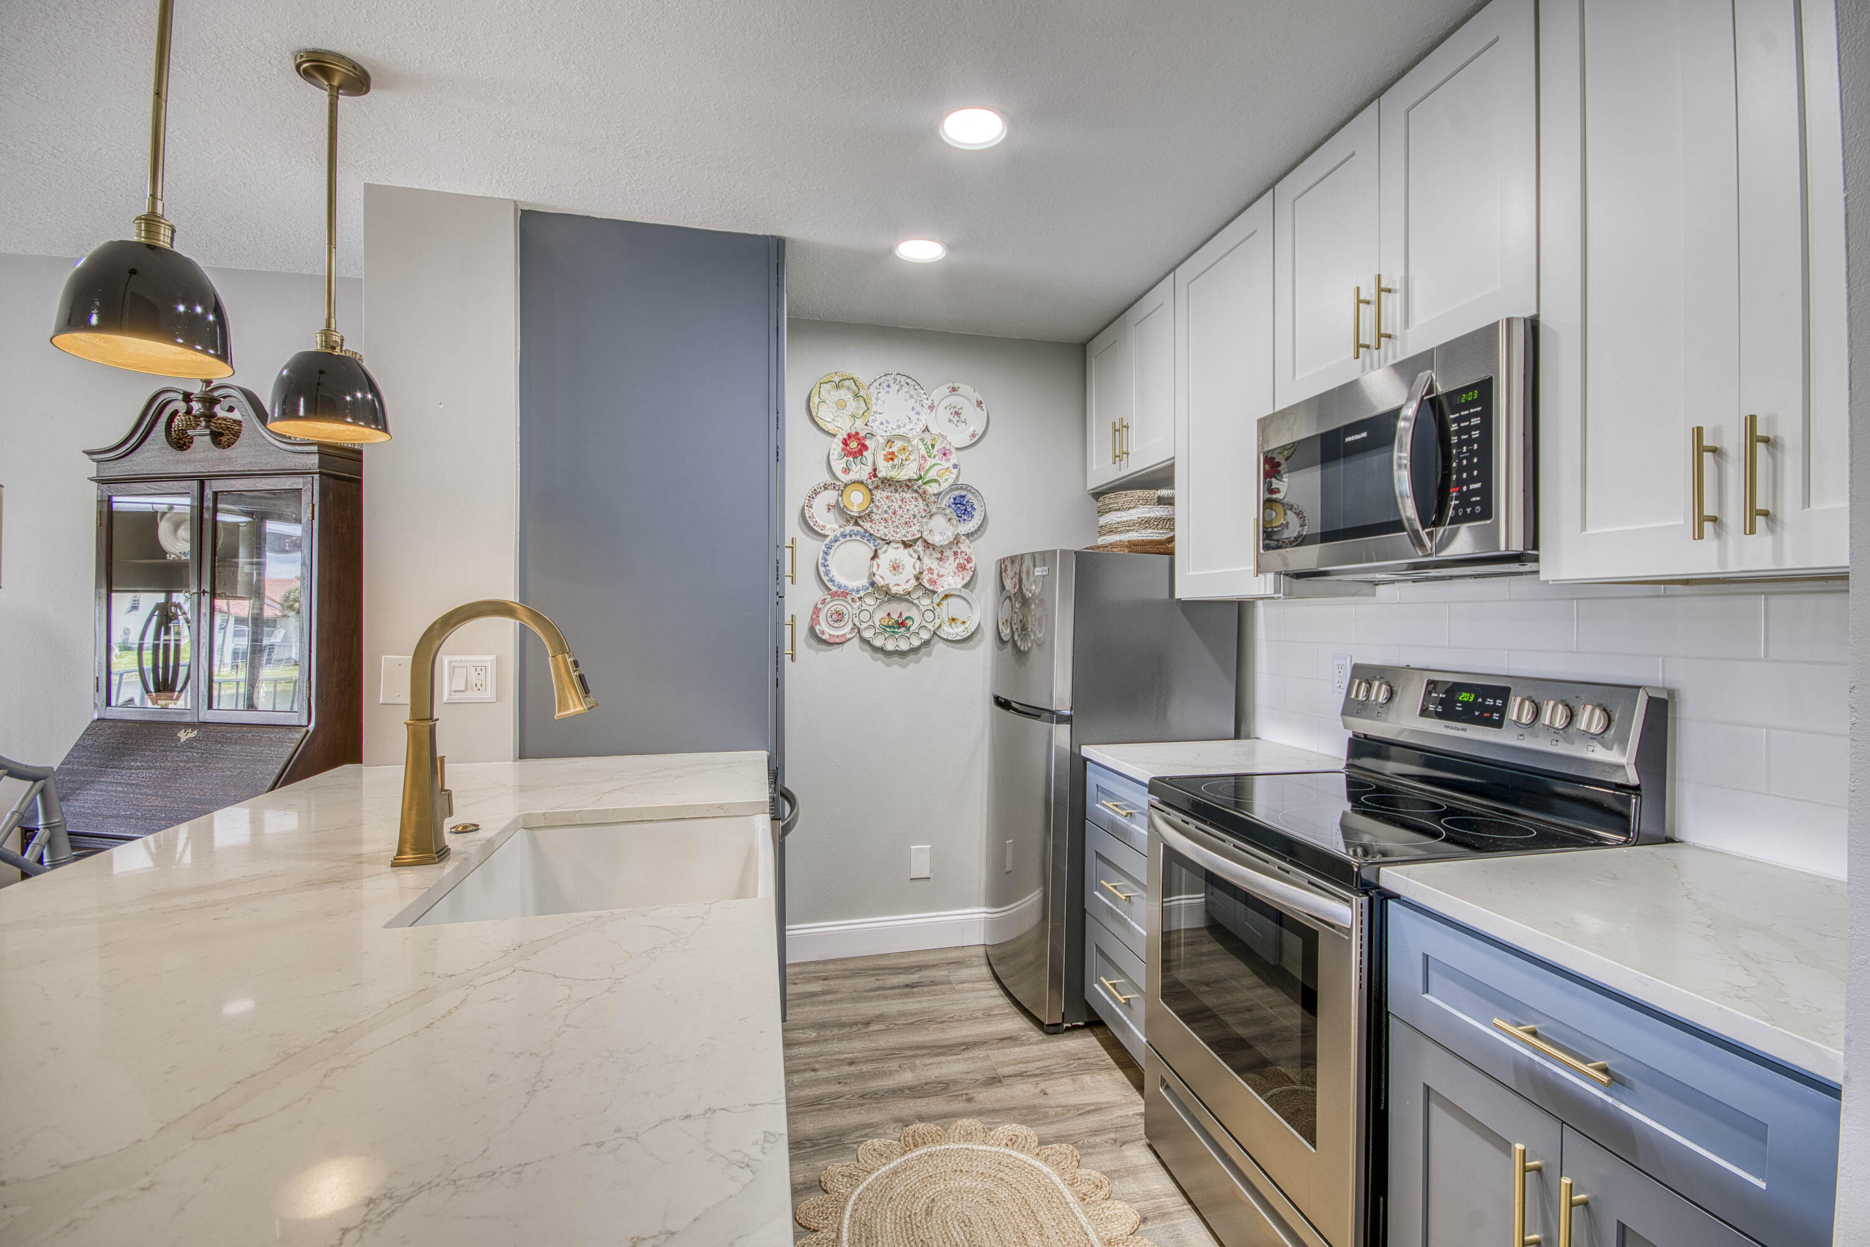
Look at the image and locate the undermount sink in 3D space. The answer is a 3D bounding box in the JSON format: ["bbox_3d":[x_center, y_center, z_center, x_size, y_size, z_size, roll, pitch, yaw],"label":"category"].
[{"bbox_3d":[-0.543,0.523,1.359,0.520,0.235,0.630,0,0,-12],"label":"undermount sink"}]

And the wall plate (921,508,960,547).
[{"bbox_3d":[0.024,-0.372,3.025,0.154,0.157,0.025,0,0,-12],"label":"wall plate"}]

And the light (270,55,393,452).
[{"bbox_3d":[-1.280,-0.790,1.653,0.207,0.770,0.207,0,0,-12],"label":"light"}]

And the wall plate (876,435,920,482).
[{"bbox_3d":[-0.140,-0.649,3.057,0.180,0.188,0.024,0,0,-12],"label":"wall plate"}]

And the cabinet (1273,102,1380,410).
[{"bbox_3d":[1.093,-0.856,1.930,0.320,0.605,0.365,0,0,-12],"label":"cabinet"}]

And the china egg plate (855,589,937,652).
[{"bbox_3d":[-0.148,-0.025,3.109,0.350,0.275,0.032,0,0,-12],"label":"china egg plate"}]

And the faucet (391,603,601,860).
[{"bbox_3d":[-0.755,0.178,1.362,0.320,0.435,0.130,0,0,-12],"label":"faucet"}]

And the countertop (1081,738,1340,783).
[{"bbox_3d":[0.851,0.417,2.349,0.655,0.034,0.525,0,0,-12],"label":"countertop"}]

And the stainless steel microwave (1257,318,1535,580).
[{"bbox_3d":[1.106,-0.330,1.767,0.420,0.430,0.735,0,0,-12],"label":"stainless steel microwave"}]

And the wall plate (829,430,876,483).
[{"bbox_3d":[-0.297,-0.650,3.038,0.227,0.227,0.024,0,0,-12],"label":"wall plate"}]

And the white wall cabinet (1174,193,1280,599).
[{"bbox_3d":[1.021,-0.628,2.393,0.330,1.100,0.516,0,0,-12],"label":"white wall cabinet"}]

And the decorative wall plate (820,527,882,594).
[{"bbox_3d":[-0.319,-0.244,3.041,0.267,0.267,0.024,0,0,-12],"label":"decorative wall plate"}]

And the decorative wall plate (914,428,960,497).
[{"bbox_3d":[-0.024,-0.644,3.132,0.255,0.253,0.027,0,0,-12],"label":"decorative wall plate"}]

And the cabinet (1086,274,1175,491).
[{"bbox_3d":[0.847,-0.841,2.901,0.299,0.606,0.689,0,0,-12],"label":"cabinet"}]

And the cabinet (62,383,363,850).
[{"bbox_3d":[-1.985,0.310,2.170,0.790,1.970,0.460,0,0,10],"label":"cabinet"}]

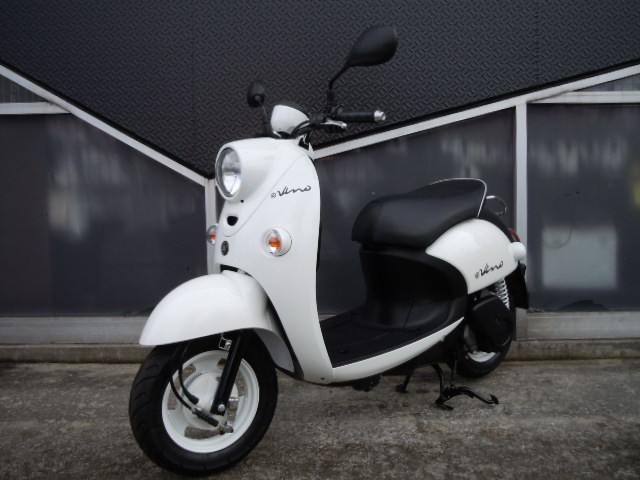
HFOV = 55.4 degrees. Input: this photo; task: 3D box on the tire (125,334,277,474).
[{"bbox_3d":[-0.302,0.428,1.652,0.415,0.415,0.095,-3,2,-32],"label":"tire"}]

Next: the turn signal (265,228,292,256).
[{"bbox_3d":[-0.107,0.006,1.579,0.074,0.074,0.055,3,5,44],"label":"turn signal"}]

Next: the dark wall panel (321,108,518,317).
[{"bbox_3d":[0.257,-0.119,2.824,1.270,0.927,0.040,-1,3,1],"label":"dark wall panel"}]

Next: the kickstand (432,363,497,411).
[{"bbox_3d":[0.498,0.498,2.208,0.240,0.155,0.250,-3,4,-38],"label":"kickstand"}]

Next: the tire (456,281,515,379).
[{"bbox_3d":[0.613,0.326,2.358,0.415,0.415,0.095,-3,4,-38],"label":"tire"}]

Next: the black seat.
[{"bbox_3d":[0.327,-0.096,2.114,0.550,0.230,0.260,-3,4,-38],"label":"black seat"}]

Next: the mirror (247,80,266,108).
[{"bbox_3d":[-0.217,-0.494,2.070,0.050,0.100,0.130,-2,4,-17],"label":"mirror"}]

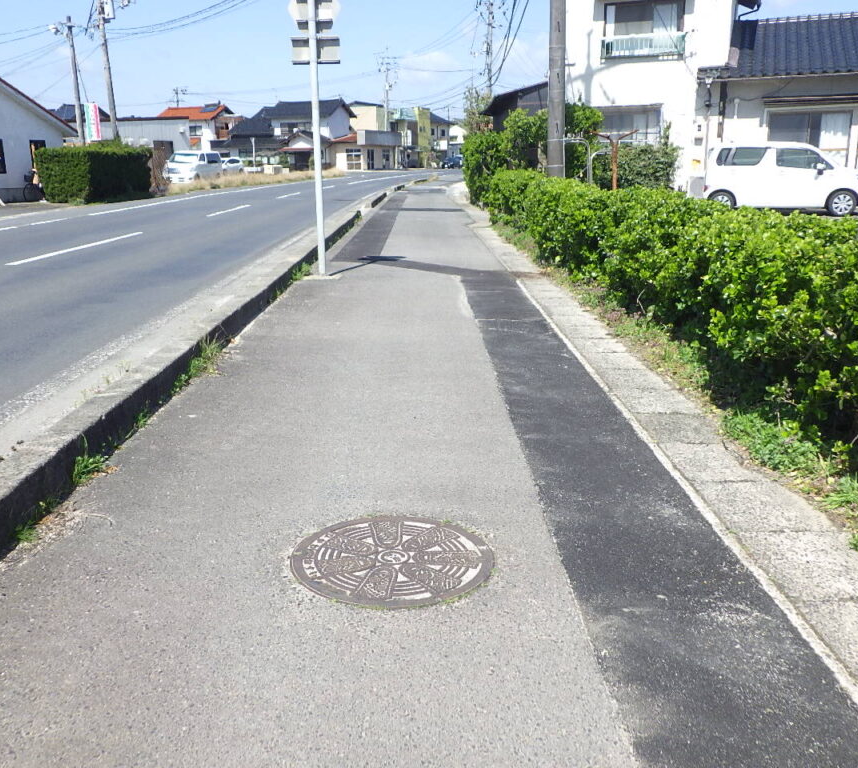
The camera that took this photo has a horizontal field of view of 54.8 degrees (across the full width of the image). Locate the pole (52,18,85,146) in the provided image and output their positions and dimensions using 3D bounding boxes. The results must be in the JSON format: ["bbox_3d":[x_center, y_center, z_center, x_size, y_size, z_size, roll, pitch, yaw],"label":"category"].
[{"bbox_3d":[-13.000,-10.126,30.407,0.850,6.250,0.500,0,15,0],"label":"pole"}]

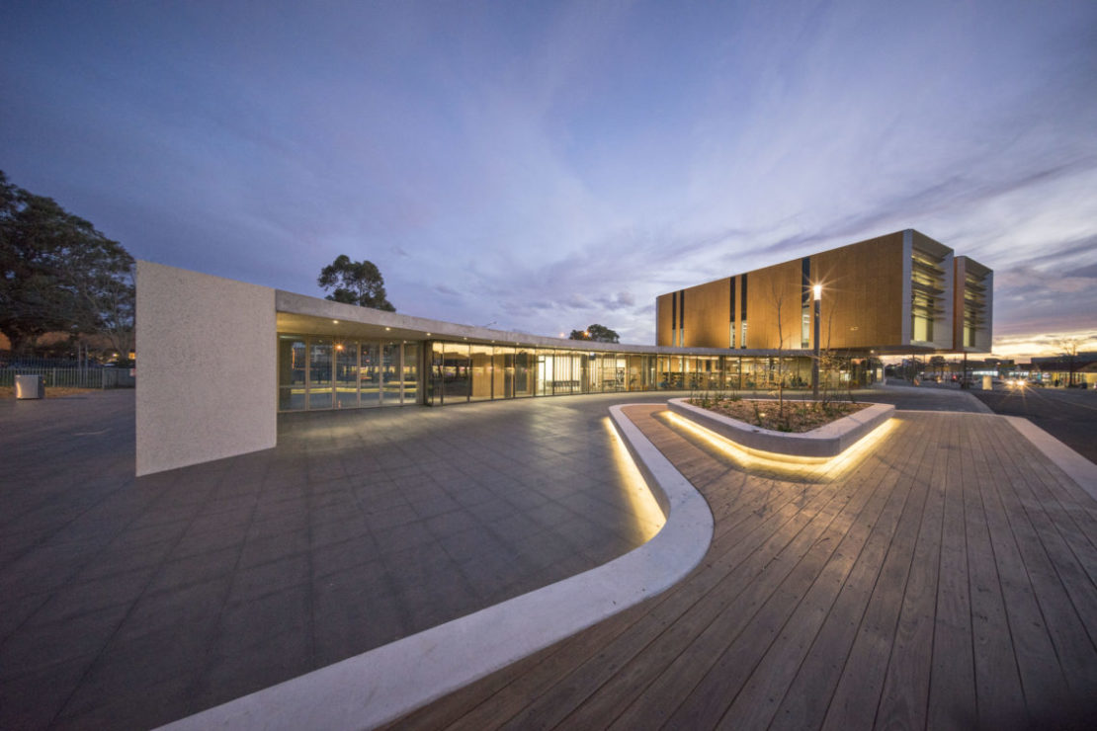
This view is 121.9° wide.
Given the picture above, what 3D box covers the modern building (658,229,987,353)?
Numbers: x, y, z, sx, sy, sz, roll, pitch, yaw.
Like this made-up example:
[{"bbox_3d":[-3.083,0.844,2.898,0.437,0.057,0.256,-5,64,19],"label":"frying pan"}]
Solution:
[{"bbox_3d":[34.233,-6.146,41.986,24.059,9.457,27.146,0,-1,-26],"label":"modern building"}]

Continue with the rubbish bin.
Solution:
[{"bbox_3d":[-28.949,1.235,17.000,0.660,1.330,0.650,1,-1,-44],"label":"rubbish bin"}]

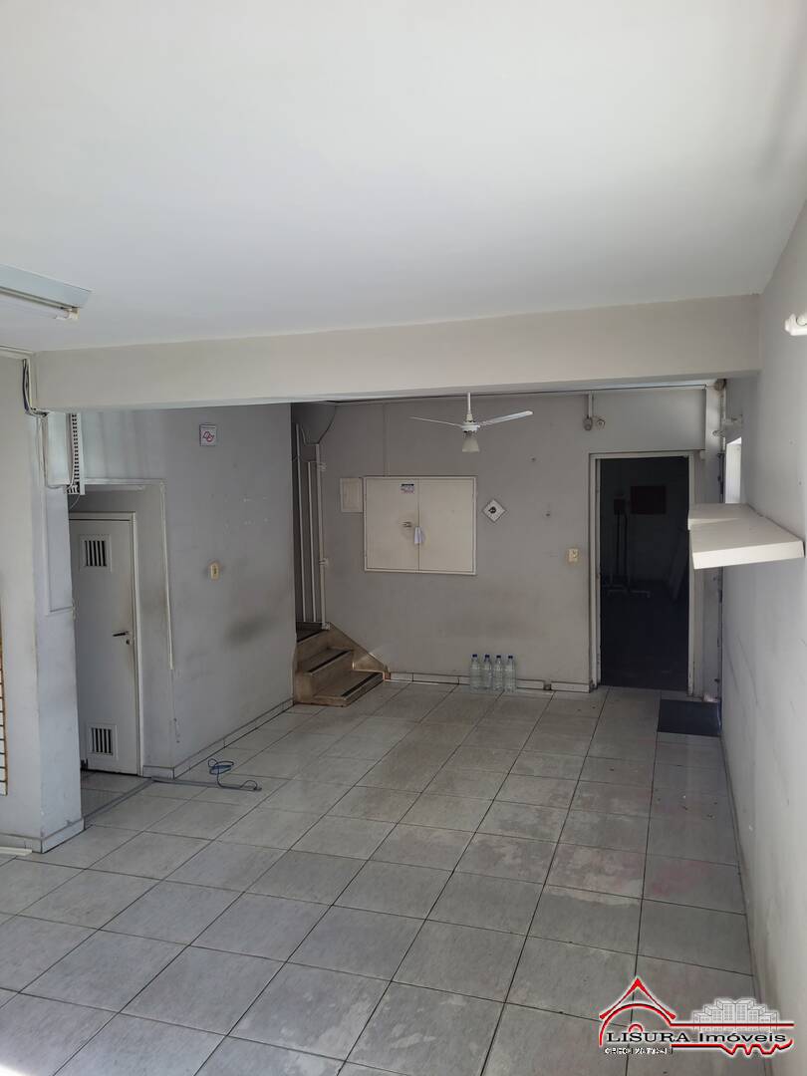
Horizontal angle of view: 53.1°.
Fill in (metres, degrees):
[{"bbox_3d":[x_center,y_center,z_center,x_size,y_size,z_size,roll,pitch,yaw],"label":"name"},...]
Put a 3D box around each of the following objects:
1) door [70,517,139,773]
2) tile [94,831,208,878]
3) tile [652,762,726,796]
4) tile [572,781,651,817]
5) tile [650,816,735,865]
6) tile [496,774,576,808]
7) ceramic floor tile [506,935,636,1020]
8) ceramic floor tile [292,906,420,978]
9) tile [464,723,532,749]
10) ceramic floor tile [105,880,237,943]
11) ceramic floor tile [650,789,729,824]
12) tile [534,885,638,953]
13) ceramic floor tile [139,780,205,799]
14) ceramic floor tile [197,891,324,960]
[{"bbox_3d":[-2.096,0.743,5.544,0.601,1.724,0.040,0,4,19],"label":"door"},{"bbox_3d":[-1.319,1.670,4.258,0.445,0.010,0.445,0,4,19],"label":"tile"},{"bbox_3d":[1.807,1.511,5.085,0.435,0.010,0.447,0,4,19],"label":"tile"},{"bbox_3d":[1.255,1.567,4.848,0.450,0.010,0.450,0,4,19],"label":"tile"},{"bbox_3d":[1.508,1.583,4.230,0.425,0.010,0.451,0,4,19],"label":"tile"},{"bbox_3d":[0.833,1.575,5.023,0.451,0.010,0.451,0,4,19],"label":"tile"},{"bbox_3d":[0.663,1.690,3.102,0.445,0.010,0.445,0,4,19],"label":"ceramic floor tile"},{"bbox_3d":[-0.187,1.695,3.388,0.447,0.010,0.451,0,4,19],"label":"ceramic floor tile"},{"bbox_3d":[0.686,1.484,5.944,0.447,0.010,0.447,0,4,19],"label":"tile"},{"bbox_3d":[-1.038,1.705,3.691,0.447,0.010,0.447,0,4,19],"label":"ceramic floor tile"},{"bbox_3d":[1.661,1.547,4.660,0.435,0.010,0.447,0,4,19],"label":"ceramic floor tile"},{"bbox_3d":[0.811,1.669,3.554,0.450,0.010,0.450,0,4,19],"label":"tile"},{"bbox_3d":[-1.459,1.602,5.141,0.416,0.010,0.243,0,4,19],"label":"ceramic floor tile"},{"bbox_3d":[-0.610,1.697,3.533,0.447,0.010,0.451,0,4,19],"label":"ceramic floor tile"}]

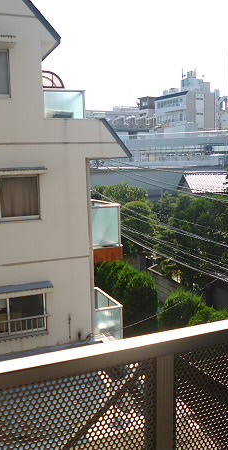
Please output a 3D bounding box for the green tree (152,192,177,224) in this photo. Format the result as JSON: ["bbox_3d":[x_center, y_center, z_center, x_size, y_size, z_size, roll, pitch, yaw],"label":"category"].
[{"bbox_3d":[3.860,0.409,31.356,2.600,5.710,2.600,-1,8,7],"label":"green tree"}]

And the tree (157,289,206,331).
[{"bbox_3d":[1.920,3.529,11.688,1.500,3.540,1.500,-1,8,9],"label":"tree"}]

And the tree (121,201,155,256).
[{"bbox_3d":[1.559,1.131,27.406,2.800,5.500,2.800,-2,8,3],"label":"tree"}]

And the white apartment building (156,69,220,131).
[{"bbox_3d":[16.133,-20.765,91.599,9.200,21.440,12.000,-6,9,-29],"label":"white apartment building"}]

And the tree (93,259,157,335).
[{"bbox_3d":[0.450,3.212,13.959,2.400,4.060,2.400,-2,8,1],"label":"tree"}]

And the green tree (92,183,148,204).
[{"bbox_3d":[0.451,-0.263,32.258,4.600,6.040,4.000,-2,8,1],"label":"green tree"}]

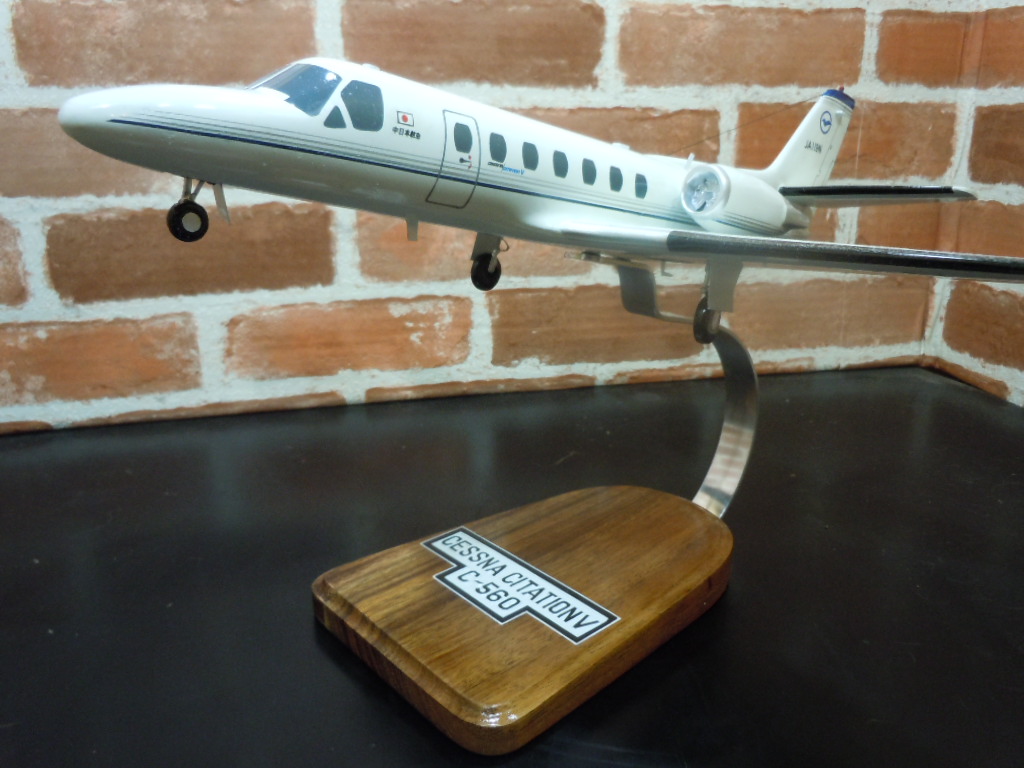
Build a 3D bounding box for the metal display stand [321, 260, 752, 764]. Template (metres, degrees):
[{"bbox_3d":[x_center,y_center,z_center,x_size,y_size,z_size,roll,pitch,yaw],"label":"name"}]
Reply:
[{"bbox_3d":[0.037,0.022,0.379,0.236,0.154,0.131,-15,23,-38],"label":"metal display stand"}]

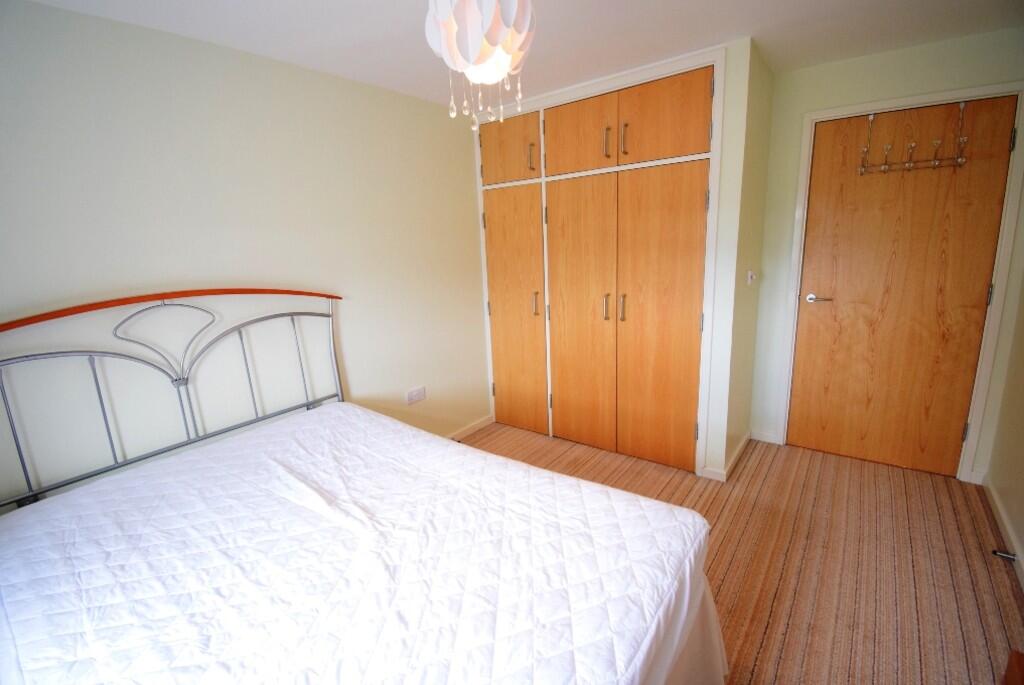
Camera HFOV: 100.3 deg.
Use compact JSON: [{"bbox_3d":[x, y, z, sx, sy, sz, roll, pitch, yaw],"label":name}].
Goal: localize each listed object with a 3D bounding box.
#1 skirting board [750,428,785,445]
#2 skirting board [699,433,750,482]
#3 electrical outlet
[{"bbox_3d":[1.748,0.658,2.934,0.186,0.070,0.018,6,14,37],"label":"skirting board"},{"bbox_3d":[1.401,0.707,2.773,0.161,0.070,0.712,6,14,37],"label":"skirting board"},{"bbox_3d":[-0.631,0.357,2.856,0.012,0.086,0.146,6,14,37],"label":"electrical outlet"}]

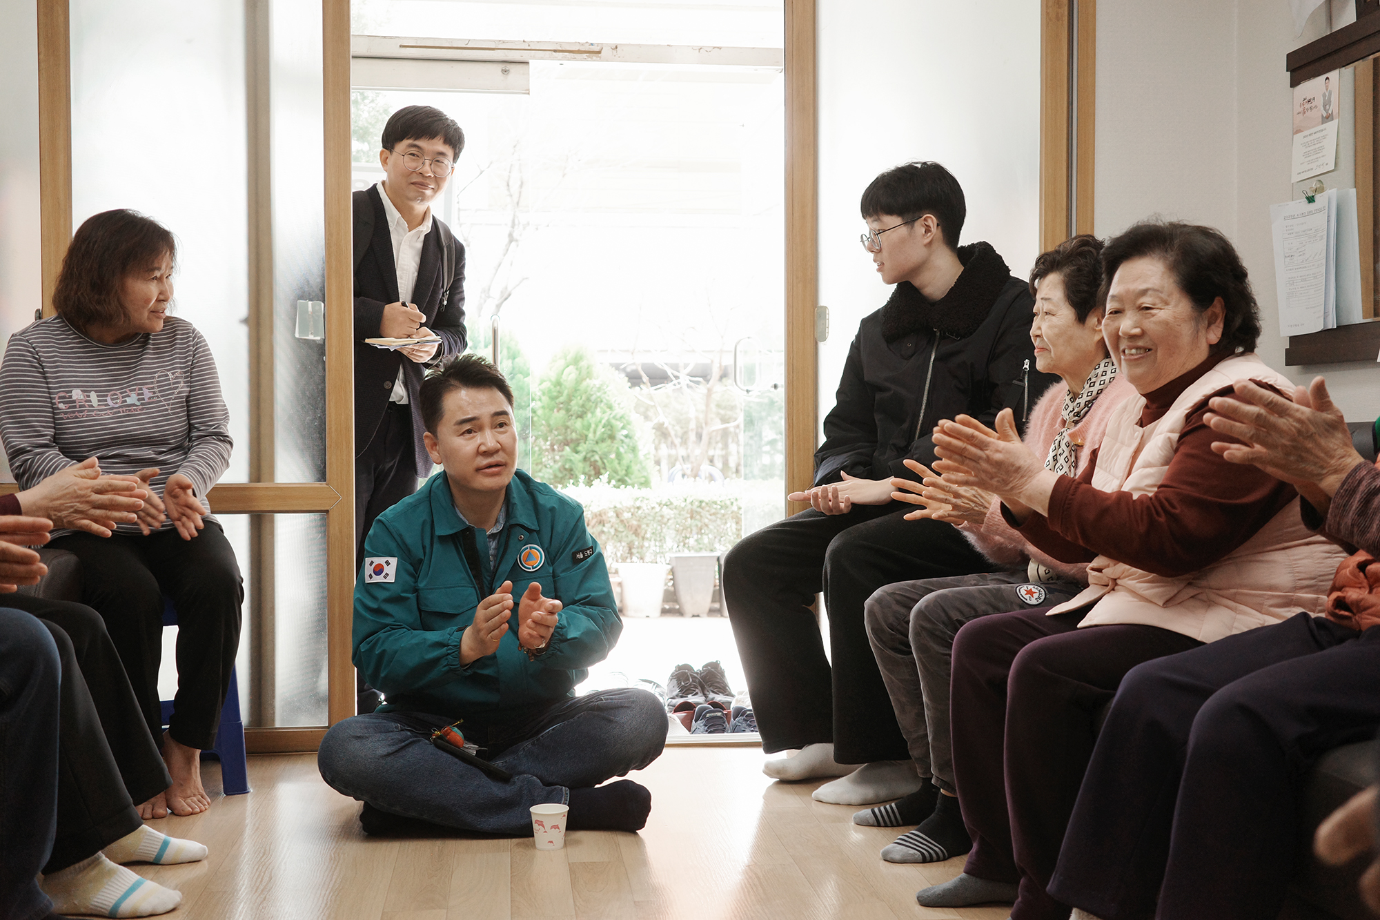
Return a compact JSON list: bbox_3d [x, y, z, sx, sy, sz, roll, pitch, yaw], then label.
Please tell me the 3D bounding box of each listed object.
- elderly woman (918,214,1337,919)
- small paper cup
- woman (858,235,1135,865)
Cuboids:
[{"bbox_3d":[0.695,0.164,2.297,0.660,1.060,0.520,-1,1,-20],"label":"elderly woman"},{"bbox_3d":[-0.247,0.648,2.709,0.070,0.072,0.070,0,1,0],"label":"small paper cup"},{"bbox_3d":[0.640,0.143,2.737,0.660,1.080,0.490,0,1,-16],"label":"woman"}]

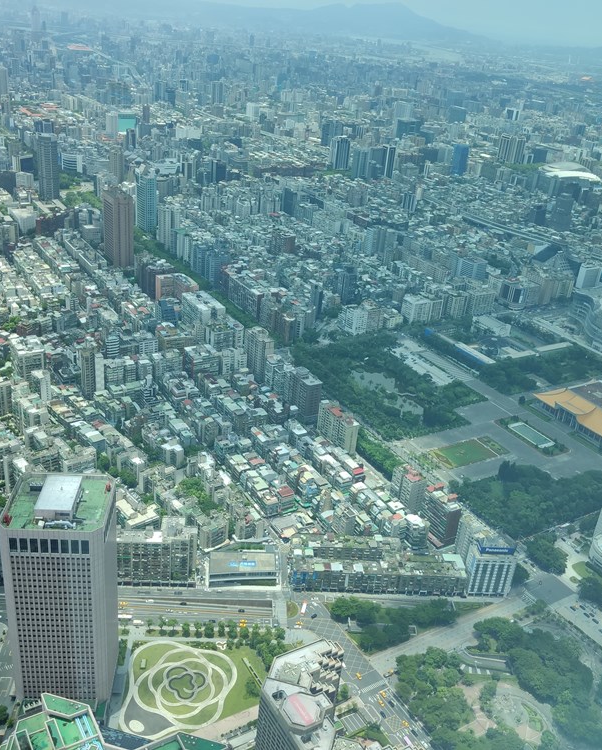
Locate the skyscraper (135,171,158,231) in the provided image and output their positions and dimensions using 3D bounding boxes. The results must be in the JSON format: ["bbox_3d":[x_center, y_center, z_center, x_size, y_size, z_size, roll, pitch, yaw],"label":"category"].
[{"bbox_3d":[-272.350,-306.160,1325.240,16.850,100.700,57.650,-10,30,-29],"label":"skyscraper"}]

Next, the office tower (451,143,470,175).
[{"bbox_3d":[440.200,-592.530,2081.480,26.260,84.580,27.710,-10,30,-29],"label":"office tower"}]

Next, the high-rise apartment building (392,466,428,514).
[{"bbox_3d":[90.420,99.870,643.290,16.500,39.500,27.000,-9,30,-28],"label":"high-rise apartment building"}]

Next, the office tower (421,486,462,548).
[{"bbox_3d":[112.000,116.280,613.730,17.000,40.000,31.500,-9,30,-28],"label":"office tower"}]

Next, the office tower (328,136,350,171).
[{"bbox_3d":[105.230,-597.030,2029.920,40.910,77.990,30.270,-10,30,-30],"label":"office tower"}]

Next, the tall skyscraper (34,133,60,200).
[{"bbox_3d":[-480.480,-389.010,1420.840,34.000,128.000,30.000,-9,30,-28],"label":"tall skyscraper"}]

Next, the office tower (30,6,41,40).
[{"bbox_3d":[-1576.830,-2066.470,4470.840,52.000,245.000,50.000,-3,27,-18],"label":"office tower"}]

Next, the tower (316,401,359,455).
[{"bbox_3d":[35.320,51.610,737.380,16.460,37.000,47.770,-10,30,-30],"label":"tower"}]

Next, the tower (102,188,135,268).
[{"bbox_3d":[-279.360,-223.380,1149.150,27.870,109.870,57.810,-10,30,-30],"label":"tower"}]

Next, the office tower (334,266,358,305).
[{"bbox_3d":[65.710,-131.310,1097.940,14.620,51.120,28.630,-10,30,-29],"label":"office tower"}]

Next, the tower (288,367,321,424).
[{"bbox_3d":[4.470,21.200,776.920,16.600,51.030,31.640,-10,30,-30],"label":"tower"}]

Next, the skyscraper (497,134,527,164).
[{"bbox_3d":[670.730,-717.180,2388.010,39.360,82.370,69.230,-10,30,-29],"label":"skyscraper"}]

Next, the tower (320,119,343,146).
[{"bbox_3d":[97.010,-753.520,2341.000,41.590,80.180,48.920,-10,30,-29],"label":"tower"}]

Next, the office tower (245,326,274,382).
[{"bbox_3d":[-46.920,-22.610,848.170,12.910,57.470,44.290,-10,30,-30],"label":"office tower"}]

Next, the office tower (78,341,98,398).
[{"bbox_3d":[-216.830,-1.170,768.490,12.350,57.420,9.230,18,28,23],"label":"office tower"}]

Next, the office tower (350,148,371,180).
[{"bbox_3d":[149.610,-526.010,1880.530,34.000,80.000,34.000,-9,30,-28],"label":"office tower"}]

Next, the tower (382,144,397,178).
[{"bbox_3d":[228.940,-557.830,1967.130,21.360,82.840,21.490,-10,30,-29],"label":"tower"}]

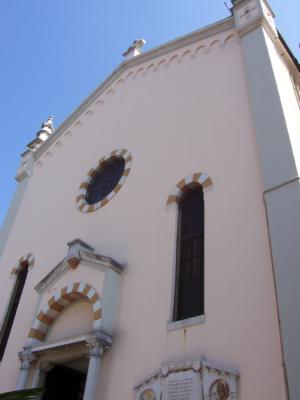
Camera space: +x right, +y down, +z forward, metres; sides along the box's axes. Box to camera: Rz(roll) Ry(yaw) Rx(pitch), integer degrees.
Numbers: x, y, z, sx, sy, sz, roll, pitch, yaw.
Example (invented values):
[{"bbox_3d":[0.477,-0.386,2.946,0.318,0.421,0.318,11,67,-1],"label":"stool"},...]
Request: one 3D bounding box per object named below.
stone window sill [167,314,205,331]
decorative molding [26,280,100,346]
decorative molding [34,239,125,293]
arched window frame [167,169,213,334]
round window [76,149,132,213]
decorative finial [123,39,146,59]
[{"bbox_3d":[0.591,1.987,6.378,0.740,0.180,0.160,-25,-48,32],"label":"stone window sill"},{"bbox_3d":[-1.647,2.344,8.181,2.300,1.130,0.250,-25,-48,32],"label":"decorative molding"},{"bbox_3d":[-1.587,1.449,8.918,2.515,1.020,0.435,-25,-48,32],"label":"decorative molding"},{"bbox_3d":[0.762,0.821,7.333,1.135,3.210,0.215,-25,-48,32],"label":"arched window frame"},{"bbox_3d":[-1.217,-0.503,10.819,2.090,2.090,0.225,-25,-48,32],"label":"round window"},{"bbox_3d":[-0.569,-5.858,15.415,0.550,1.100,0.525,-25,-48,32],"label":"decorative finial"}]

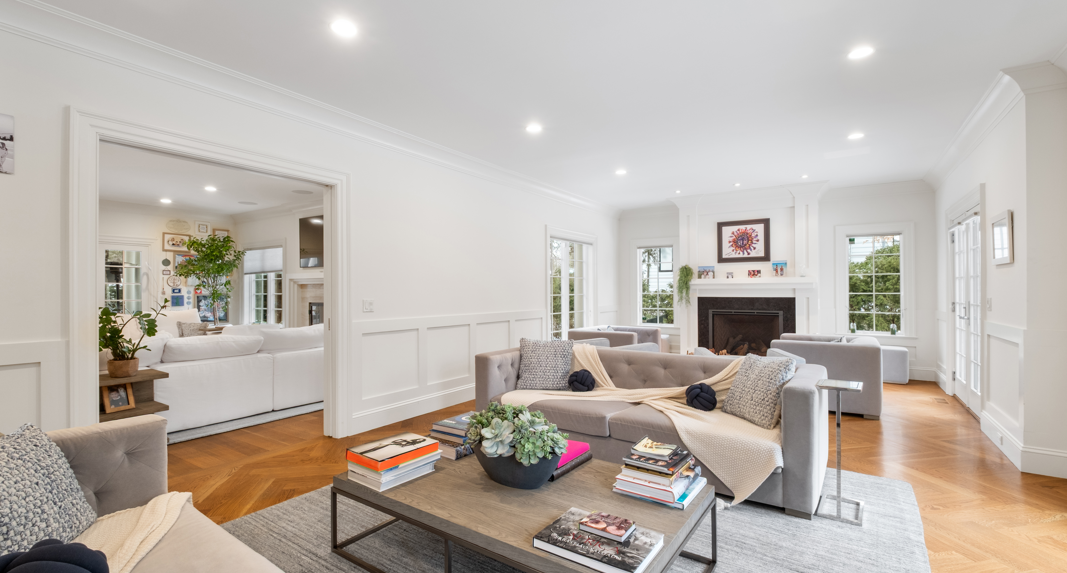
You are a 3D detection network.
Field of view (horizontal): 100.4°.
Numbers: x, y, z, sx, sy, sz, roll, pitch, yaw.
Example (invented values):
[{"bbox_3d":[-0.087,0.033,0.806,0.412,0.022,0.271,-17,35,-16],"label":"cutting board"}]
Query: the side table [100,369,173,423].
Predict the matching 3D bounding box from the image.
[{"bbox_3d":[-3.316,1.001,3.503,0.380,0.575,0.600,0,0,35],"label":"side table"}]

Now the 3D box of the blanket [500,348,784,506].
[{"bbox_3d":[0.803,0.907,3.497,2.120,0.730,1.020,0,0,35],"label":"blanket"}]

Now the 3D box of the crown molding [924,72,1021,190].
[{"bbox_3d":[4.311,-1.372,4.522,0.120,0.165,3.690,0,0,35],"label":"crown molding"}]

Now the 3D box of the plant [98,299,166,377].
[{"bbox_3d":[-3.277,0.401,3.547,0.430,0.620,0.480,0,0,35],"label":"plant"}]

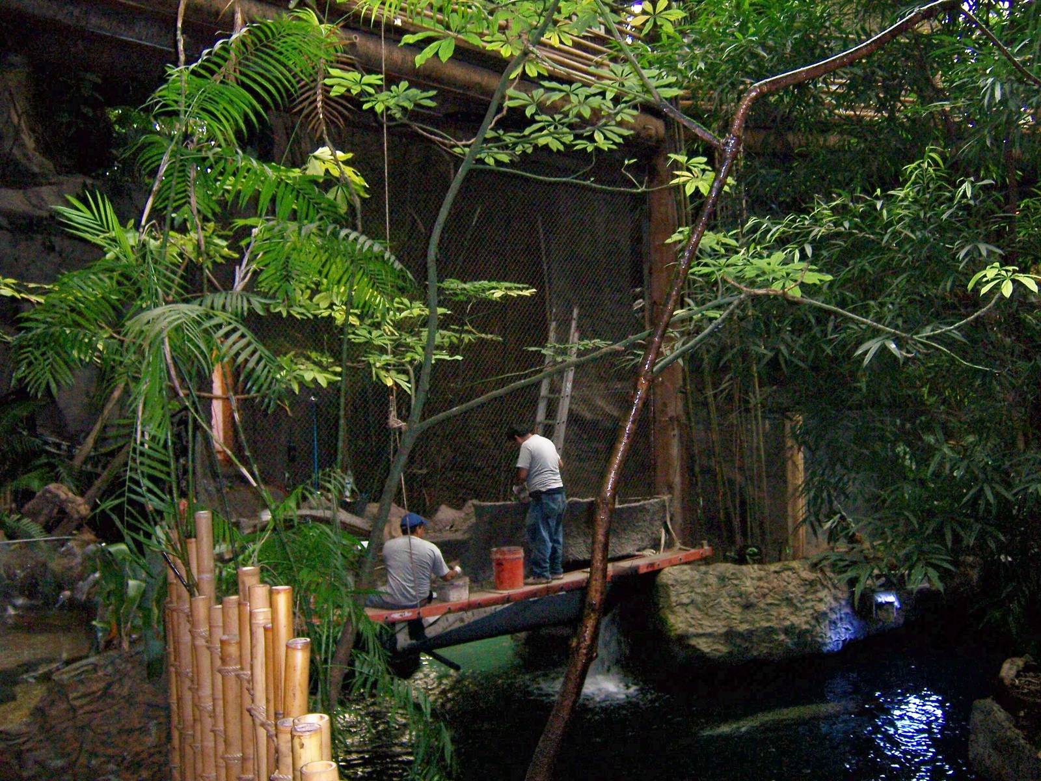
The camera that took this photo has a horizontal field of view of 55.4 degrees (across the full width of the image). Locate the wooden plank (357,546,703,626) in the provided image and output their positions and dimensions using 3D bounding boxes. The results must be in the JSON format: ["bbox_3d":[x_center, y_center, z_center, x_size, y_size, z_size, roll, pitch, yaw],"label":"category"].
[{"bbox_3d":[0.119,1.856,9.466,4.500,0.100,0.350,-3,2,-35],"label":"wooden plank"}]

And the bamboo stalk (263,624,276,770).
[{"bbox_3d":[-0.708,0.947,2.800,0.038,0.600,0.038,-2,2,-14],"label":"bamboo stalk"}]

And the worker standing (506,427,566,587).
[{"bbox_3d":[0.159,1.084,9.450,0.480,1.520,0.460,-3,3,-37],"label":"worker standing"}]

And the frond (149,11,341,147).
[{"bbox_3d":[-1.193,-1.344,4.300,0.770,0.560,0.500,-1,2,0],"label":"frond"}]

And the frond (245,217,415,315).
[{"bbox_3d":[-0.830,-0.537,4.300,0.670,0.400,0.450,-1,2,0],"label":"frond"}]

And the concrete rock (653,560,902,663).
[{"bbox_3d":[2.767,2.346,10.700,2.500,1.000,1.100,-2,2,-15],"label":"concrete rock"}]

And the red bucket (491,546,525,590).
[{"bbox_3d":[-0.121,1.656,9.250,0.305,0.375,0.305,-1,2,0],"label":"red bucket"}]

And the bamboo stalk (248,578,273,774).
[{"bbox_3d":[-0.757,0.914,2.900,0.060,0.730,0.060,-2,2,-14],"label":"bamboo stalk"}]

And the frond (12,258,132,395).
[{"bbox_3d":[-2.034,-0.293,4.500,0.510,0.590,0.450,-1,2,0],"label":"frond"}]

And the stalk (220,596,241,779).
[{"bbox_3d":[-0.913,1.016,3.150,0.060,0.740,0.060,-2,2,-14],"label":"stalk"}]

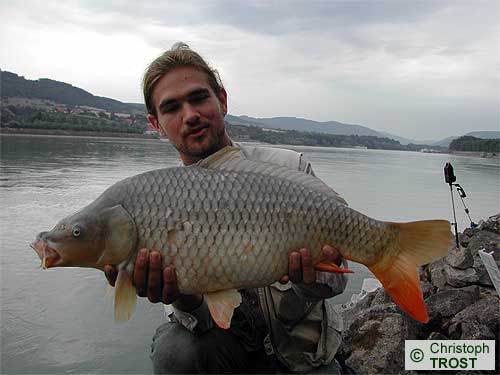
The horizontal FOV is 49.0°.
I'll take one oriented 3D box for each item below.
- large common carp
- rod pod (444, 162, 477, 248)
[{"bbox_3d":[0.002,0.082,0.920,0.711,0.302,0.140,1,0,-7],"label":"large common carp"},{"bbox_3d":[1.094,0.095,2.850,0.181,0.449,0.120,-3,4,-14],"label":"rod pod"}]

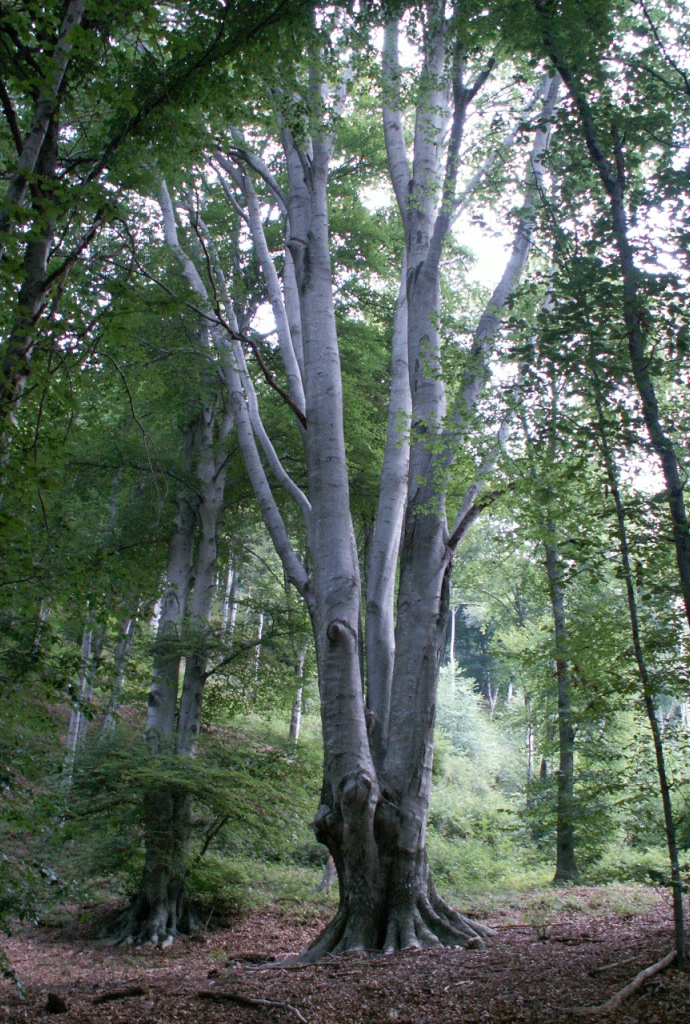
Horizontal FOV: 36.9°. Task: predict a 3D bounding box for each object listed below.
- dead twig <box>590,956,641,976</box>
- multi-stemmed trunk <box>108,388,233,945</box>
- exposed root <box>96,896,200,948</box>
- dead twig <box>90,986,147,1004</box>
[{"bbox_3d":[3.315,5.479,12.530,0.130,0.090,1.330,-14,-22,37],"label":"dead twig"},{"bbox_3d":[-3.225,2.479,19.671,2.150,10.520,2.000,0,-18,0],"label":"multi-stemmed trunk"},{"bbox_3d":[-3.361,6.987,17.717,1.760,0.730,1.400,0,-18,0],"label":"exposed root"},{"bbox_3d":[-2.269,4.859,10.418,0.120,0.080,0.640,-16,-23,40],"label":"dead twig"}]

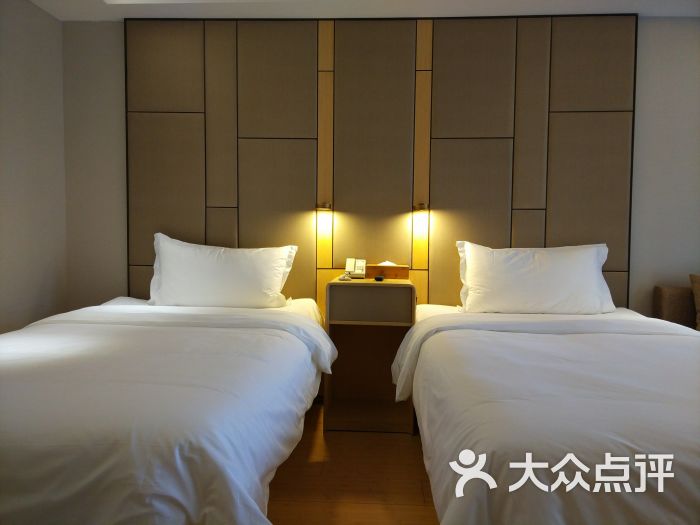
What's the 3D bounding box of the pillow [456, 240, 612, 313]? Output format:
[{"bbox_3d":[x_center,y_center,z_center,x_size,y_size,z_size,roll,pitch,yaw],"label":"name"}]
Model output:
[{"bbox_3d":[1.010,0.085,2.546,0.790,0.410,0.180,1,-17,2],"label":"pillow"}]

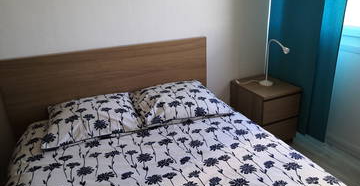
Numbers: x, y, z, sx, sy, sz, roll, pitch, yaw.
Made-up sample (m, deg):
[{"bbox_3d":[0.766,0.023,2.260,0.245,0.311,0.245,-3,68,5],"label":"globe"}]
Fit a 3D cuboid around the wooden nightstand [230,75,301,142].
[{"bbox_3d":[0.776,0.194,2.641,0.400,0.550,0.480,-11,23,-21],"label":"wooden nightstand"}]

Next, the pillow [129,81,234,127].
[{"bbox_3d":[-0.018,0.056,2.121,0.610,0.140,0.470,-9,32,-17],"label":"pillow"}]

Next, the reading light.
[{"bbox_3d":[0.848,-0.272,2.501,0.230,0.415,0.120,6,23,21],"label":"reading light"}]

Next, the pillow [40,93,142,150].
[{"bbox_3d":[-0.604,0.151,1.936,0.610,0.140,0.460,-11,33,-21],"label":"pillow"}]

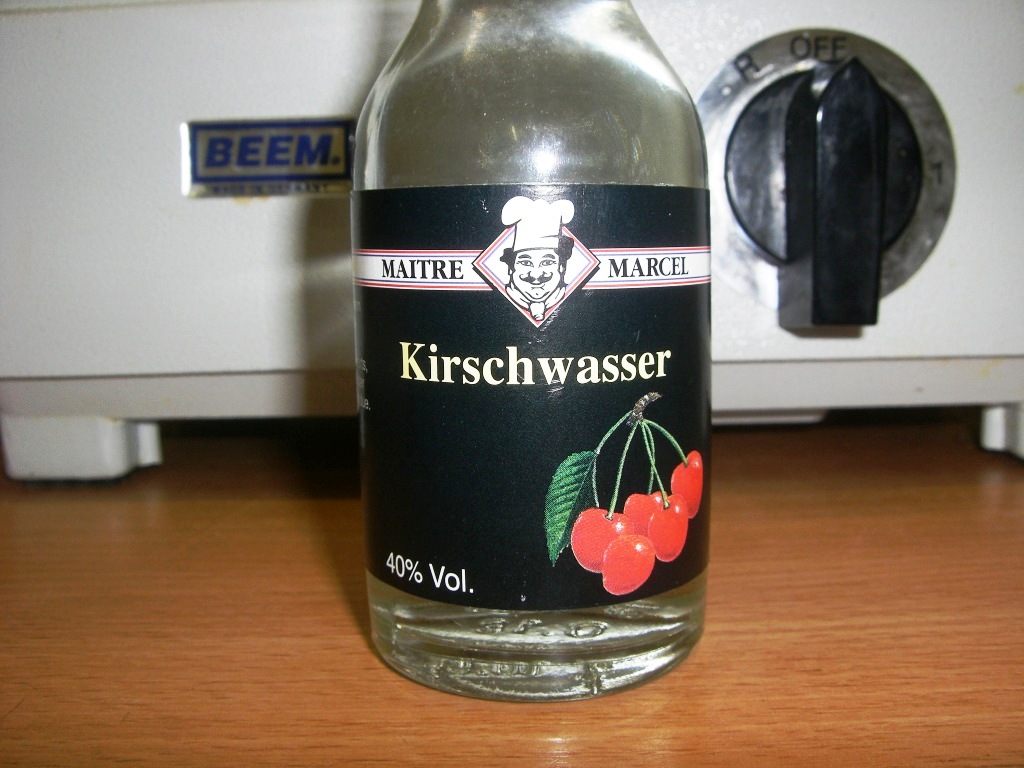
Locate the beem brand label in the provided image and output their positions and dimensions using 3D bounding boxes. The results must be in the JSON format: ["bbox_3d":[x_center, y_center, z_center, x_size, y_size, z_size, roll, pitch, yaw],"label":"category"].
[{"bbox_3d":[-0.053,-0.049,0.246,0.038,0.017,0.002,-1,7,0],"label":"beem brand label"}]

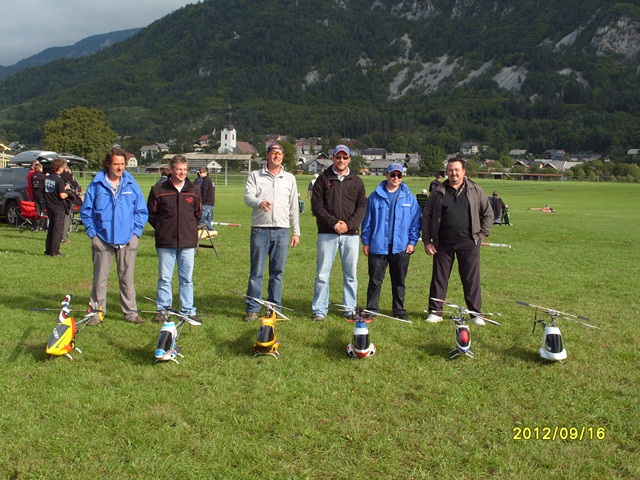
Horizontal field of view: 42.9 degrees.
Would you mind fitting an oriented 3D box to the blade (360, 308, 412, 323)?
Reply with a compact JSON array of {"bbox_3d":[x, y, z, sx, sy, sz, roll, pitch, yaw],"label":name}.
[{"bbox_3d":[0.535,0.637,6.759,0.060,0.030,0.620,-4,6,-37],"label":"blade"}]

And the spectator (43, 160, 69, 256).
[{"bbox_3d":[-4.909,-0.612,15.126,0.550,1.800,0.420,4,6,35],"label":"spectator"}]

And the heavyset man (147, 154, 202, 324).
[{"bbox_3d":[-1.528,-0.017,8.600,0.580,1.750,0.380,-1,5,-14],"label":"heavyset man"}]

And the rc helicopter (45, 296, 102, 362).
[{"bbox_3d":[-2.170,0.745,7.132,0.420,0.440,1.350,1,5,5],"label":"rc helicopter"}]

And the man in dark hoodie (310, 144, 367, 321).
[{"bbox_3d":[0.198,-0.083,8.725,0.580,1.850,0.380,0,5,0],"label":"man in dark hoodie"}]

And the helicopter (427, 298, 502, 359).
[{"bbox_3d":[1.190,0.783,7.042,0.620,0.410,1.250,0,5,6],"label":"helicopter"}]

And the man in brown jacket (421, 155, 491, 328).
[{"bbox_3d":[1.437,-0.001,8.531,0.720,1.720,0.400,1,5,10],"label":"man in brown jacket"}]

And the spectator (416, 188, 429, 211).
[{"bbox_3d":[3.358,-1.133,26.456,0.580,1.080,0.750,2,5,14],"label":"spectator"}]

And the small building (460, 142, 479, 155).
[{"bbox_3d":[103.120,-62.781,560.000,9.500,8.800,9.200,5,6,43],"label":"small building"}]

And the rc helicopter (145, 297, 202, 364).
[{"bbox_3d":[-1.260,0.792,6.943,0.560,0.410,1.250,0,5,6],"label":"rc helicopter"}]

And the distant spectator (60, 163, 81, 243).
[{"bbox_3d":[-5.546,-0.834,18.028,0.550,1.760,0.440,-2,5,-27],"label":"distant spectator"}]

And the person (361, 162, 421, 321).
[{"bbox_3d":[0.747,0.028,8.552,0.640,1.670,0.400,0,5,2],"label":"person"}]

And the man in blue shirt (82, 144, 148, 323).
[{"bbox_3d":[-2.132,-0.046,8.386,0.680,1.810,0.400,-1,5,-14],"label":"man in blue shirt"}]

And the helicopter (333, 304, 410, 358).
[{"bbox_3d":[0.380,0.792,7.063,0.650,0.390,1.250,0,5,2],"label":"helicopter"}]

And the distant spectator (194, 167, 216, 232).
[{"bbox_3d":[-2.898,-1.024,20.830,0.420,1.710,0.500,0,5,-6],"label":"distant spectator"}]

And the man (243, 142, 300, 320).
[{"bbox_3d":[-0.516,-0.090,8.684,0.580,1.870,0.420,0,5,-5],"label":"man"}]

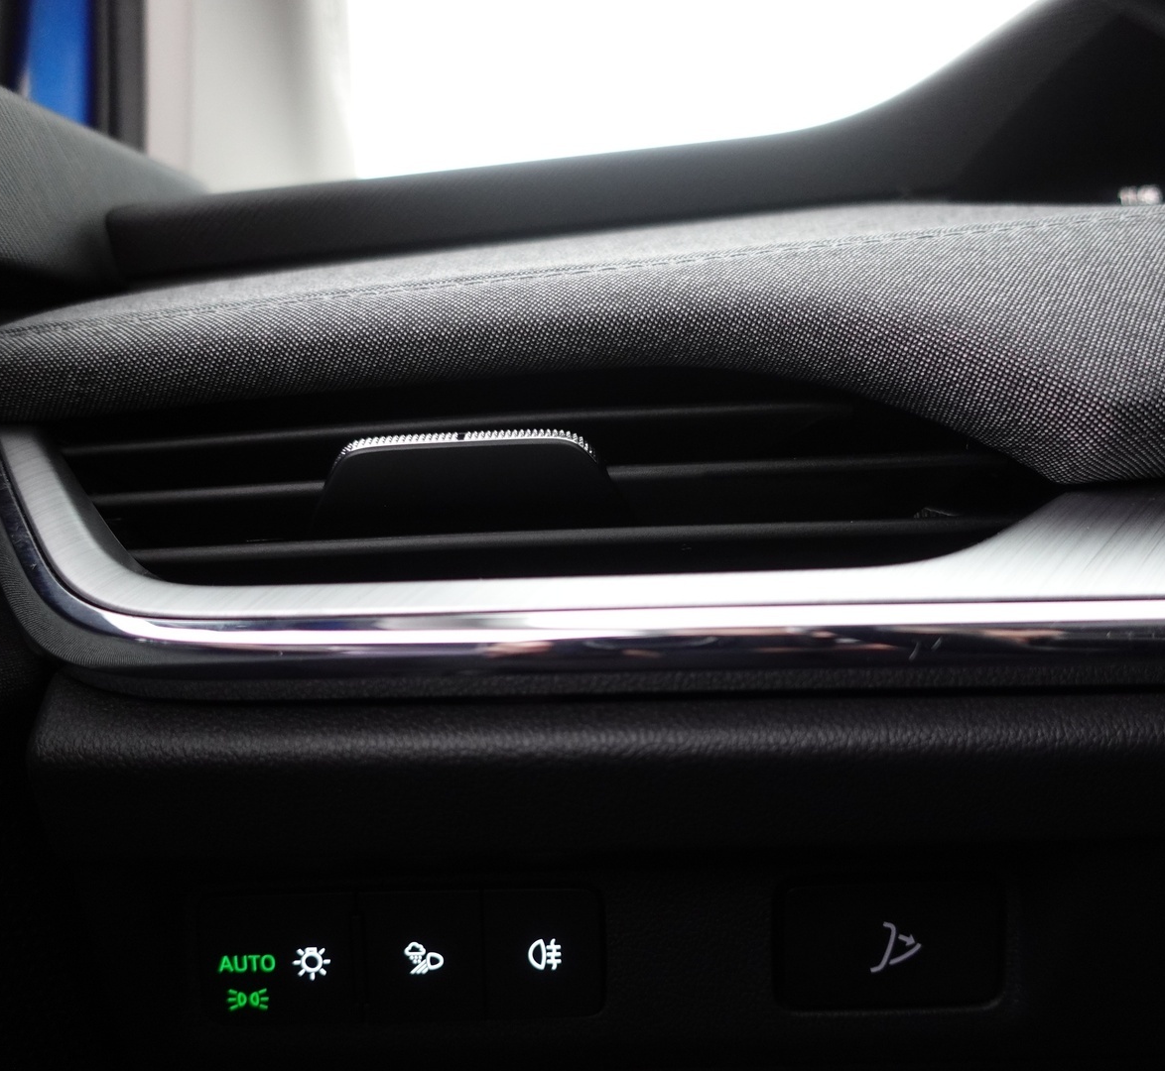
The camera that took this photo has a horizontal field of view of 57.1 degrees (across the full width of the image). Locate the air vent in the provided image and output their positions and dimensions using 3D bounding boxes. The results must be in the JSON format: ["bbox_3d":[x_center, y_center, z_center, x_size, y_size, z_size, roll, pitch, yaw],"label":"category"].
[{"bbox_3d":[-0.009,-0.011,0.217,0.190,0.039,0.030,-1,6,7],"label":"air vent"}]

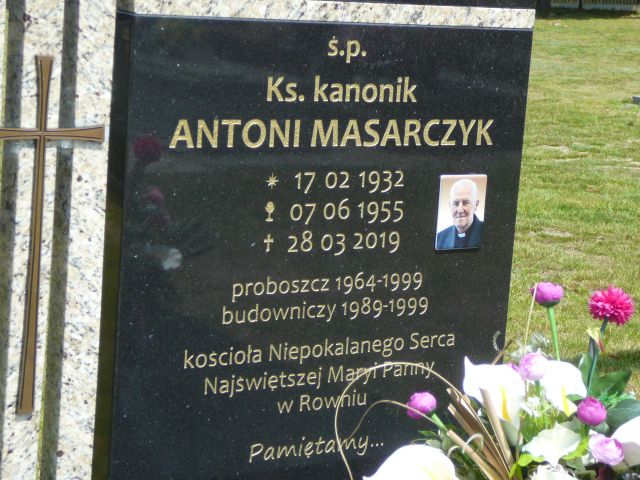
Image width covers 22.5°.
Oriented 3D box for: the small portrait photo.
[{"bbox_3d":[0.221,-0.045,2.543,0.090,0.120,0.009,-3,13,-31],"label":"small portrait photo"}]

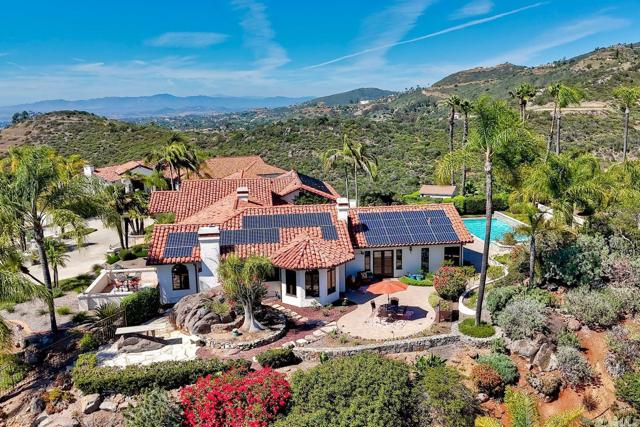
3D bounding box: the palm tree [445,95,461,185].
[{"bbox_3d":[17.900,-8.700,61.500,2.200,13.300,2.200,3,14,16],"label":"palm tree"}]

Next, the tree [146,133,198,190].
[{"bbox_3d":[-14.400,-3.600,45.600,4.900,8.700,4.700,-1,13,0],"label":"tree"}]

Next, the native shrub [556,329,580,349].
[{"bbox_3d":[13.450,6.800,25.050,1.150,1.000,1.050,-1,13,0],"label":"native shrub"}]

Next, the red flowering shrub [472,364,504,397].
[{"bbox_3d":[8.614,8.527,23.651,1.522,1.289,1.446,4,14,21],"label":"red flowering shrub"}]

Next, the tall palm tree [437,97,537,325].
[{"bbox_3d":[9.050,0.250,25.400,5.100,12.600,5.100,4,14,20],"label":"tall palm tree"}]

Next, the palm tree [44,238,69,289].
[{"bbox_3d":[-17.450,3.330,30.700,1.550,3.400,1.550,-1,13,0],"label":"palm tree"}]

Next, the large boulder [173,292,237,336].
[{"bbox_3d":[-6.733,5.811,27.049,3.602,1.898,2.701,-5,14,-15],"label":"large boulder"}]

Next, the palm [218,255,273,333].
[{"bbox_3d":[-3.980,4.280,25.000,2.900,4.150,2.800,-1,13,0],"label":"palm"}]

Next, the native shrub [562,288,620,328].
[{"bbox_3d":[16.380,5.712,27.962,2.994,1.946,2.395,7,15,31],"label":"native shrub"}]

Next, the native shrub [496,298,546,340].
[{"bbox_3d":[11.327,5.940,26.041,2.552,1.952,2.297,5,14,24],"label":"native shrub"}]

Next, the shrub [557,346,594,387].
[{"bbox_3d":[12.650,7.600,23.000,1.650,1.750,1.550,-1,13,0],"label":"shrub"}]

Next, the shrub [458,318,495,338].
[{"bbox_3d":[8.732,6.403,25.815,1.898,0.445,1.898,4,14,19],"label":"shrub"}]

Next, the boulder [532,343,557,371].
[{"bbox_3d":[11.600,7.380,23.750,1.300,1.450,1.050,-1,13,0],"label":"boulder"}]

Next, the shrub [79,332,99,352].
[{"bbox_3d":[-13.075,7.283,26.119,0.986,0.979,0.887,-8,15,-28],"label":"shrub"}]

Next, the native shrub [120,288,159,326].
[{"bbox_3d":[-10.785,5.638,27.815,2.206,2.034,1.875,-6,14,-22],"label":"native shrub"}]

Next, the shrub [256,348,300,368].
[{"bbox_3d":[-2.113,7.386,23.573,2.233,0.734,1.072,-2,13,-6],"label":"shrub"}]

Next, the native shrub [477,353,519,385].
[{"bbox_3d":[8.930,7.770,23.200,2.000,1.300,1.800,-1,13,0],"label":"native shrub"}]

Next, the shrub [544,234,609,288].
[{"bbox_3d":[17.700,3.350,32.100,3.800,3.450,3.500,-1,13,0],"label":"shrub"}]

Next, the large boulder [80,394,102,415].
[{"bbox_3d":[-10.730,8.950,21.650,0.950,0.850,0.800,-1,13,0],"label":"large boulder"}]

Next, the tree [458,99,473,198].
[{"bbox_3d":[19.470,-8.050,61.500,1.900,13.900,1.900,-1,13,0],"label":"tree"}]

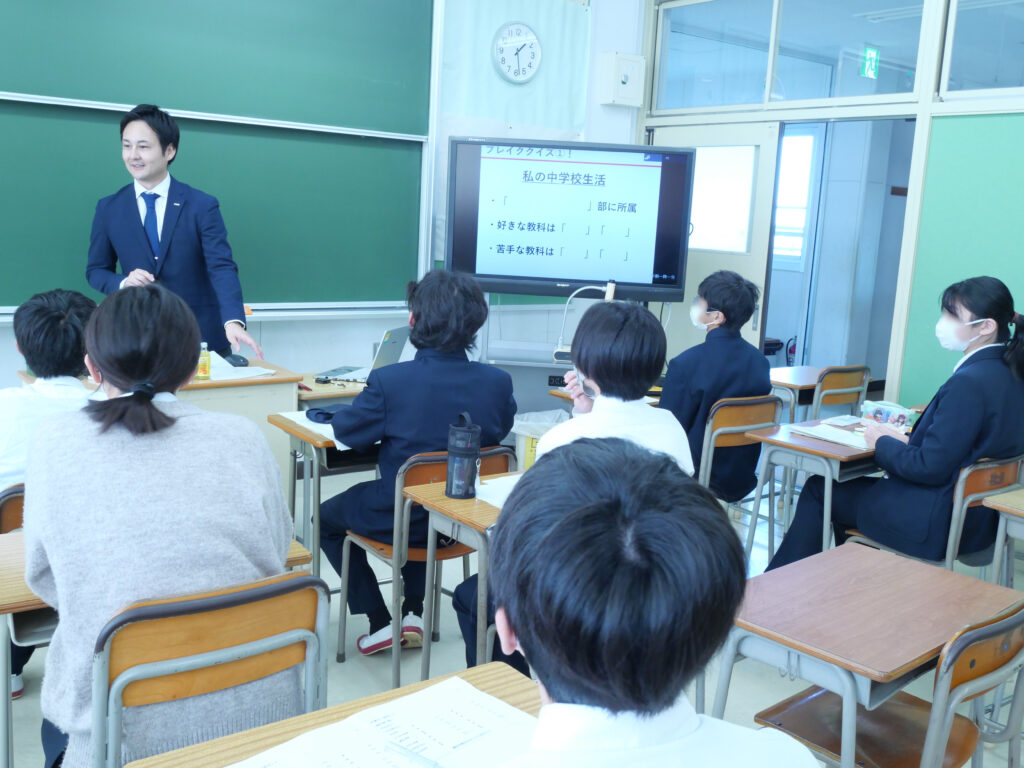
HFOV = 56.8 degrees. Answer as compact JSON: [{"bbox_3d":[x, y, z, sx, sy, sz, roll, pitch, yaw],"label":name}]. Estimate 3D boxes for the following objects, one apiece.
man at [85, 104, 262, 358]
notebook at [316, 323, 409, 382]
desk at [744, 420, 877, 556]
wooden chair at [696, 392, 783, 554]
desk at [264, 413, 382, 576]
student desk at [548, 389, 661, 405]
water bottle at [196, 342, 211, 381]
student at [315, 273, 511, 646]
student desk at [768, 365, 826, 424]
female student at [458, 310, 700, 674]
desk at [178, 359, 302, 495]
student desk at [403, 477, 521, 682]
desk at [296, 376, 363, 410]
[{"bbox_3d":[-1.335,-0.180,3.755,0.620,1.785,0.420,0,10,-15],"label":"man"},{"bbox_3d":[-0.637,-0.136,4.077,0.313,0.233,0.328,5,10,11],"label":"notebook"},{"bbox_3d":[1.166,0.532,3.497,0.600,0.700,0.405,-5,12,-41],"label":"desk"},{"bbox_3d":[0.769,0.409,3.918,0.400,0.770,0.460,-4,11,-33],"label":"wooden chair"},{"bbox_3d":[-0.495,0.477,3.324,0.600,0.710,0.405,-5,12,-37],"label":"desk"},{"bbox_3d":[0.496,0.389,4.068,0.600,0.700,0.400,-5,13,-36],"label":"student desk"},{"bbox_3d":[-1.125,-0.086,3.463,0.050,0.136,0.050,-5,13,-38],"label":"water bottle"},{"bbox_3d":[-0.361,0.270,2.922,0.560,1.260,0.680,-3,11,-32],"label":"student"},{"bbox_3d":[1.429,0.305,4.796,0.600,0.700,0.400,-5,13,-38],"label":"student desk"},{"bbox_3d":[0.140,0.401,2.321,0.500,1.245,0.620,-4,12,-36],"label":"female student"},{"bbox_3d":[-1.310,0.348,3.576,0.900,0.775,0.475,-5,13,-38],"label":"desk"},{"bbox_3d":[0.053,0.634,2.584,0.600,0.700,0.400,-4,12,-34],"label":"student desk"},{"bbox_3d":[-0.761,0.345,4.041,0.630,0.710,0.440,-6,13,-44],"label":"desk"}]

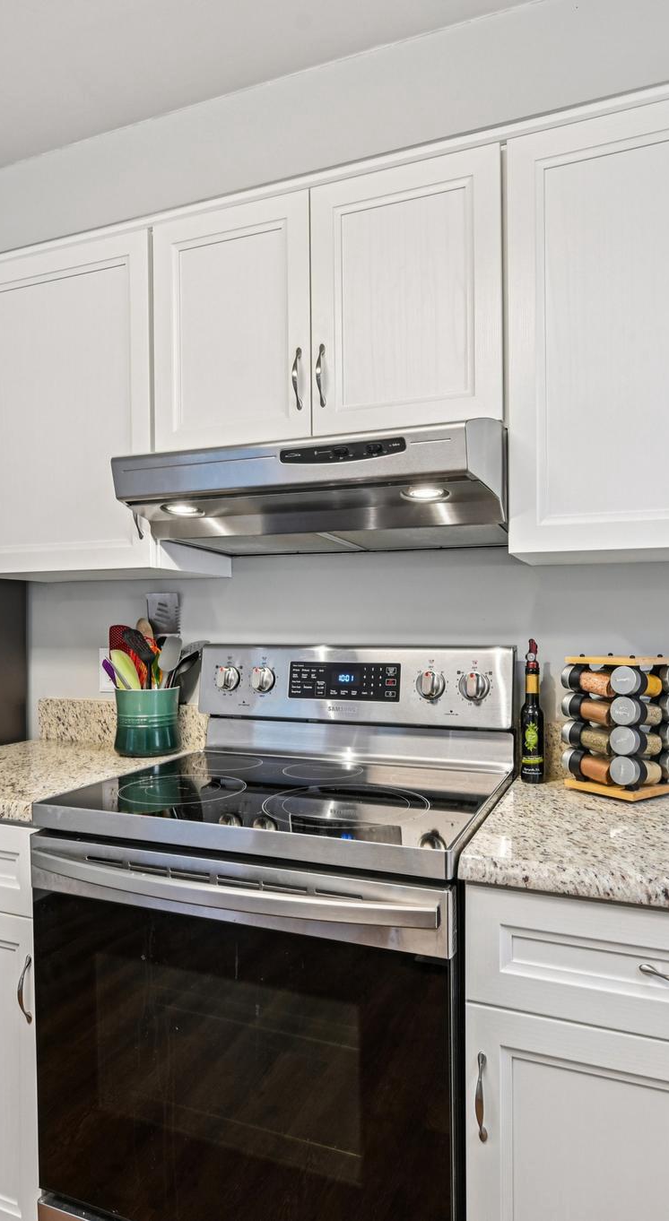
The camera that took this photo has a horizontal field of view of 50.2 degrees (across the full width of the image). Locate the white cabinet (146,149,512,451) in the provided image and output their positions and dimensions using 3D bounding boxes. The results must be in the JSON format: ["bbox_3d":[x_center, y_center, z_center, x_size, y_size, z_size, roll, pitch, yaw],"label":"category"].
[{"bbox_3d":[0.013,-0.601,1.573,0.762,0.538,0.330,0,0,22],"label":"white cabinet"}]

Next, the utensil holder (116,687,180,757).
[{"bbox_3d":[-0.480,0.275,1.835,0.158,0.177,0.158,0,0,0],"label":"utensil holder"}]

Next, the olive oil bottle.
[{"bbox_3d":[0.415,0.208,1.496,0.049,0.297,0.049,0,0,22],"label":"olive oil bottle"}]

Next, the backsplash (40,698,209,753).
[{"bbox_3d":[-0.589,0.309,1.980,0.570,0.115,0.023,0,0,22],"label":"backsplash"}]

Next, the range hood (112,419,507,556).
[{"bbox_3d":[-0.017,-0.235,1.491,0.760,0.183,0.505,0,0,22],"label":"range hood"}]

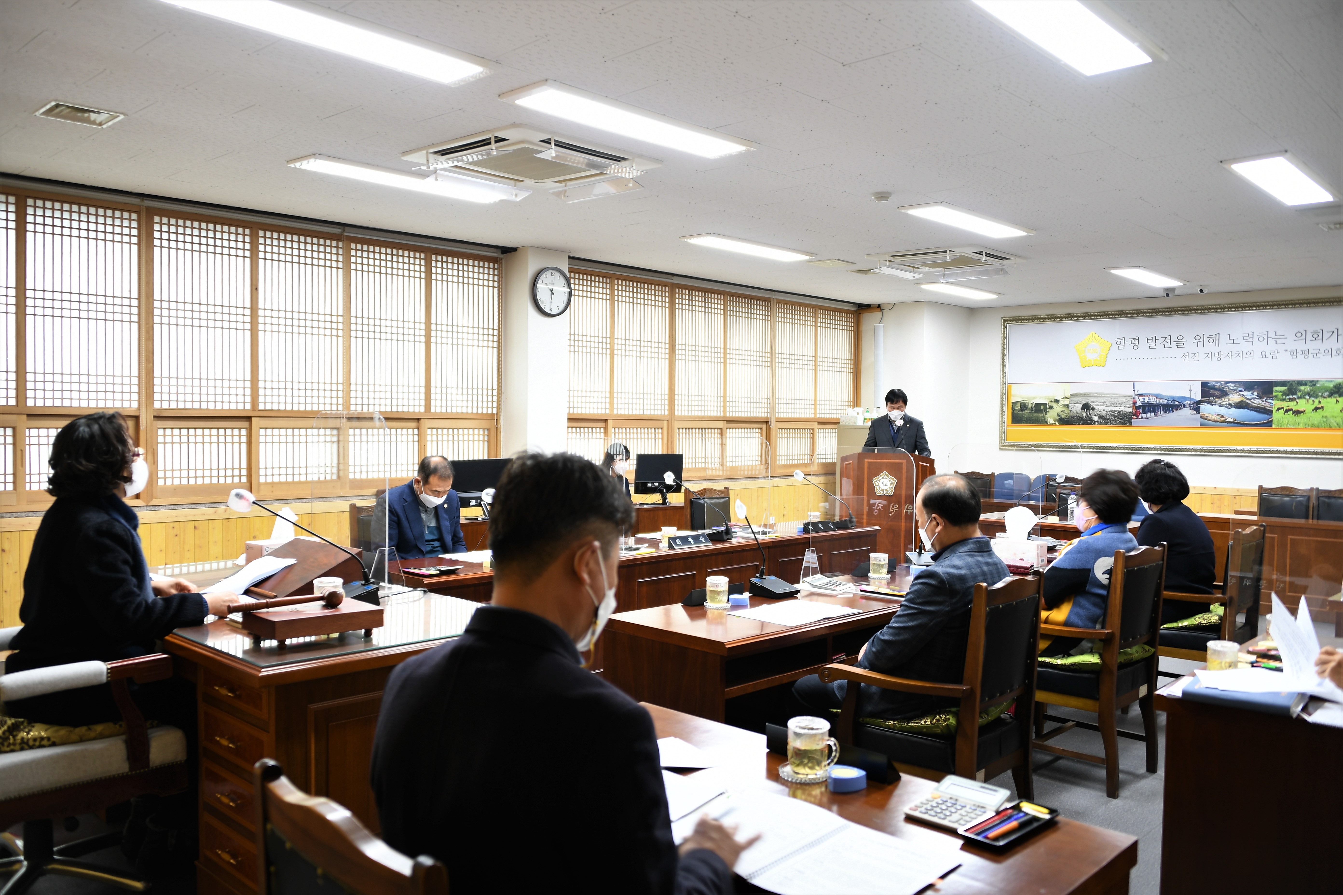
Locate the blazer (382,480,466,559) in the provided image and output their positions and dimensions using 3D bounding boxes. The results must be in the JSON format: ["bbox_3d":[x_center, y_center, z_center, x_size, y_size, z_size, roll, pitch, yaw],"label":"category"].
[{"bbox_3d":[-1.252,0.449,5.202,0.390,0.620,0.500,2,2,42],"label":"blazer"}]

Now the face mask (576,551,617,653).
[{"bbox_3d":[-0.128,0.211,1.440,0.145,0.130,0.115,2,-18,46],"label":"face mask"}]

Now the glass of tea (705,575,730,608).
[{"bbox_3d":[0.177,0.548,3.989,0.100,0.100,0.098,1,2,0],"label":"glass of tea"}]

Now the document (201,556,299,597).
[{"bbox_3d":[-1.357,0.411,3.347,0.210,0.035,0.275,2,23,42],"label":"document"}]

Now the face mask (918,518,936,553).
[{"bbox_3d":[1.023,0.348,4.123,0.095,0.125,0.135,-25,-16,41],"label":"face mask"}]

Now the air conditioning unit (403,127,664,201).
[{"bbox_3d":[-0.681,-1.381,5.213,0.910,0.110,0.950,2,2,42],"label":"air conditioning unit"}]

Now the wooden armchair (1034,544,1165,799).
[{"bbox_3d":[1.691,0.868,4.338,0.540,0.950,0.530,2,2,44],"label":"wooden armchair"}]

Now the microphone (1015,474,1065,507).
[{"bbox_3d":[2.710,0.354,7.822,0.210,0.330,0.580,2,2,43],"label":"microphone"}]

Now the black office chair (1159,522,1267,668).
[{"bbox_3d":[2.600,0.854,5.240,0.540,0.950,0.530,2,2,44],"label":"black office chair"}]

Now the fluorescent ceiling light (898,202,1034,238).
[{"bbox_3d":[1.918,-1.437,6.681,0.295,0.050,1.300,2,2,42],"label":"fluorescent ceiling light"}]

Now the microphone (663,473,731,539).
[{"bbox_3d":[0.158,0.347,6.317,0.510,0.385,0.120,2,2,44],"label":"microphone"}]

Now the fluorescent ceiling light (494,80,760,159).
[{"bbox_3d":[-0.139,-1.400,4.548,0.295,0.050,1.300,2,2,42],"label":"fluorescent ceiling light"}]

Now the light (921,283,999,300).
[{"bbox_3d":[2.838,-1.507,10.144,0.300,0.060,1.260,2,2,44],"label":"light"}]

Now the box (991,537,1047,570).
[{"bbox_3d":[1.731,0.525,5.217,0.245,0.115,0.120,2,2,43],"label":"box"}]

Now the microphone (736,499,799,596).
[{"bbox_3d":[0.354,0.400,4.156,0.210,0.390,0.320,2,2,43],"label":"microphone"}]

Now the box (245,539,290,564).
[{"bbox_3d":[-1.487,0.407,3.982,0.130,0.095,0.230,2,2,42],"label":"box"}]

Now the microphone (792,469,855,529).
[{"bbox_3d":[1.022,0.339,7.094,0.490,0.375,0.120,2,2,44],"label":"microphone"}]

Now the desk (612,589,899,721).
[{"bbox_3d":[0.368,0.972,3.947,0.600,0.730,1.200,2,2,44],"label":"desk"}]

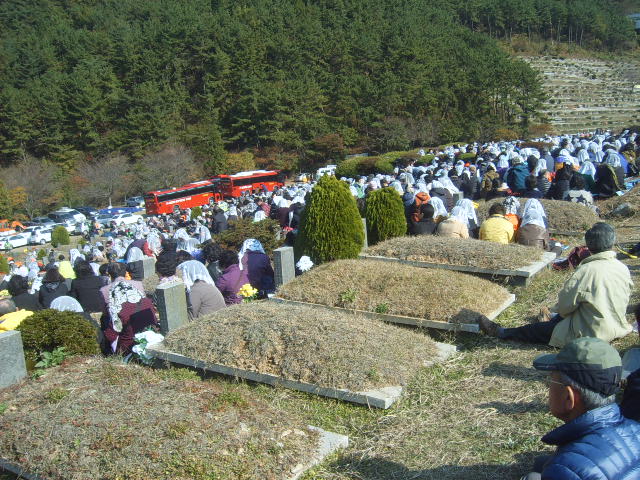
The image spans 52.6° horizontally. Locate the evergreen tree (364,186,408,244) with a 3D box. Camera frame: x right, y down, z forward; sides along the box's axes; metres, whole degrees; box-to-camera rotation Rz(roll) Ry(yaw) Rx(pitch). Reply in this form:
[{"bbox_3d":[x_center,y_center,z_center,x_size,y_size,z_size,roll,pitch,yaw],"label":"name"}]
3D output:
[{"bbox_3d":[0.941,-0.323,9.300,0.580,0.830,0.580,-4,10,1],"label":"evergreen tree"}]

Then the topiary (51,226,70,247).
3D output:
[{"bbox_3d":[-28.071,-0.379,70.000,2.000,2.050,2.000,-8,11,-20],"label":"topiary"}]

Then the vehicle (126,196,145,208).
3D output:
[{"bbox_3d":[-30.853,-6.460,110.000,1.850,1.700,4.500,1,12,12],"label":"vehicle"}]

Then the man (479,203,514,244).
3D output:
[{"bbox_3d":[2.196,-0.143,8.050,0.450,0.700,0.580,-1,12,6],"label":"man"}]

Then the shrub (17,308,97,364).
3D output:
[{"bbox_3d":[-1.947,0.723,4.800,0.600,0.450,0.580,-7,15,-21],"label":"shrub"}]

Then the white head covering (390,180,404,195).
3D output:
[{"bbox_3d":[1.293,-0.868,10.800,0.230,0.250,0.250,-4,12,-8],"label":"white head covering"}]

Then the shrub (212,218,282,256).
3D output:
[{"bbox_3d":[-0.994,0.028,9.000,0.960,0.620,0.900,-2,12,0],"label":"shrub"}]

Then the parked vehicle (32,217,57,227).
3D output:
[{"bbox_3d":[-37.900,-2.295,90.000,4.500,1.470,1.800,-14,19,-41],"label":"parked vehicle"}]

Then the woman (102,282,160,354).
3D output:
[{"bbox_3d":[-1.581,0.638,5.400,0.440,0.600,0.580,-5,12,-14],"label":"woman"}]

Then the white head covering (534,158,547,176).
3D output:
[{"bbox_3d":[4.498,-1.479,13.200,0.220,0.340,0.260,-6,10,-12],"label":"white head covering"}]

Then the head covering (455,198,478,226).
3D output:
[{"bbox_3d":[1.902,-0.357,8.400,0.290,0.360,0.270,-4,14,-8],"label":"head covering"}]

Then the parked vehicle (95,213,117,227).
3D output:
[{"bbox_3d":[-29.138,-2.804,90.000,1.800,1.470,4.500,3,12,33],"label":"parked vehicle"}]

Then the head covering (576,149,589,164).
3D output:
[{"bbox_3d":[5.679,-1.807,14.000,0.230,0.310,0.260,-6,10,-12],"label":"head covering"}]

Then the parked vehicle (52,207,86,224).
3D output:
[{"bbox_3d":[-36.534,-3.632,94.000,4.700,1.900,1.850,1,12,15],"label":"parked vehicle"}]

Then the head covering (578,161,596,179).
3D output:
[{"bbox_3d":[4.092,-1.079,9.900,0.260,0.280,0.250,-7,15,-19],"label":"head covering"}]

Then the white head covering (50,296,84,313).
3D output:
[{"bbox_3d":[-2.029,0.583,5.200,0.250,0.260,0.270,-9,11,-25],"label":"white head covering"}]

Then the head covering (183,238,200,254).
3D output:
[{"bbox_3d":[-1.541,0.077,7.700,0.250,0.260,0.250,-7,15,-19],"label":"head covering"}]

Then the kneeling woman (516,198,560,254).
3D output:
[{"bbox_3d":[2.631,-0.165,7.900,0.460,0.700,0.650,0,12,8],"label":"kneeling woman"}]

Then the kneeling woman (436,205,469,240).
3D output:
[{"bbox_3d":[1.679,-0.158,8.200,0.460,0.600,0.620,-2,14,0],"label":"kneeling woman"}]

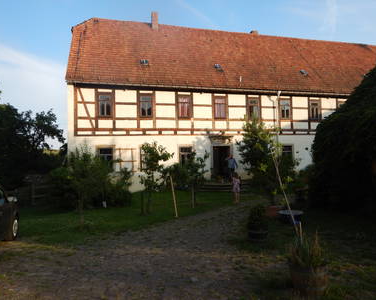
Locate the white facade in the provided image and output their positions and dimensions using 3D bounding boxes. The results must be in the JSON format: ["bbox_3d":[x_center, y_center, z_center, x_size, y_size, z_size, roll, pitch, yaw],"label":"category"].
[{"bbox_3d":[2.594,-0.673,17.458,18.729,5.986,0.500,-1,-2,-15],"label":"white facade"}]

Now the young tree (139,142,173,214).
[{"bbox_3d":[-1.149,1.007,9.800,1.150,2.550,1.150,-1,-2,-15],"label":"young tree"}]

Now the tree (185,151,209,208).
[{"bbox_3d":[0.334,1.160,10.900,0.900,2.250,0.900,-1,-2,0],"label":"tree"}]

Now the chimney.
[{"bbox_3d":[-2.474,-9.598,20.600,0.460,1.380,0.480,-1,-2,-15],"label":"chimney"}]

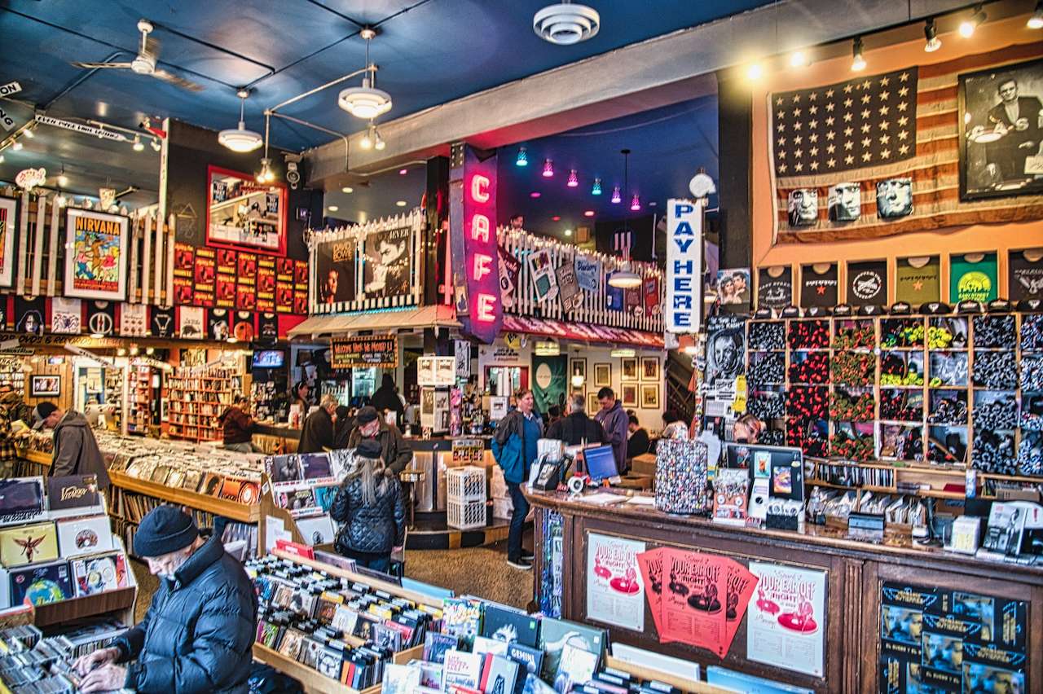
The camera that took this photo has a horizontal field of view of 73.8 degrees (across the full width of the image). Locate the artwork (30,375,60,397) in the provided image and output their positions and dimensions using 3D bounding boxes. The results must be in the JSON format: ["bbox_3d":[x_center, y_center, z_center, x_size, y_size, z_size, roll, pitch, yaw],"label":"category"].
[{"bbox_3d":[-8.646,0.720,12.661,0.040,0.381,0.447,-1,-2,38],"label":"artwork"}]

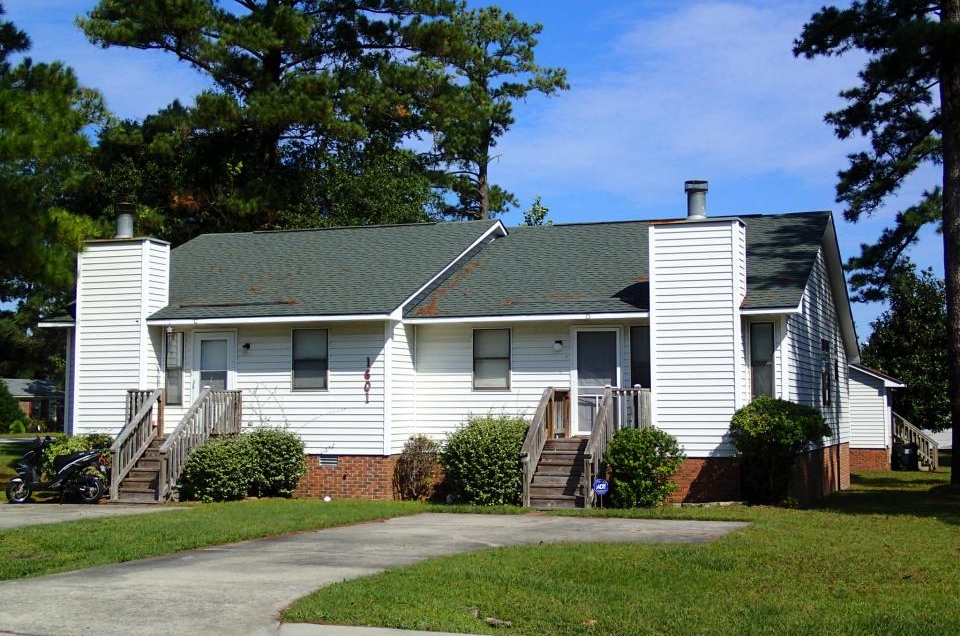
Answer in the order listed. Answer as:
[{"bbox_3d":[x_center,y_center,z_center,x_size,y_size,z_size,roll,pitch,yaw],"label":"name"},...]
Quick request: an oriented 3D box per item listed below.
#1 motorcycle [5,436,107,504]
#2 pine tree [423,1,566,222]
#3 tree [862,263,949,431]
[{"bbox_3d":[-7.829,2.811,23.569,1.860,1.220,0.700,0,-4,6],"label":"motorcycle"},{"bbox_3d":[0.482,-3.592,52.330,6.400,18.746,6.400,-2,-4,21],"label":"pine tree"},{"bbox_3d":[17.093,1.761,50.721,4.800,7.820,4.800,-2,-4,21],"label":"tree"}]

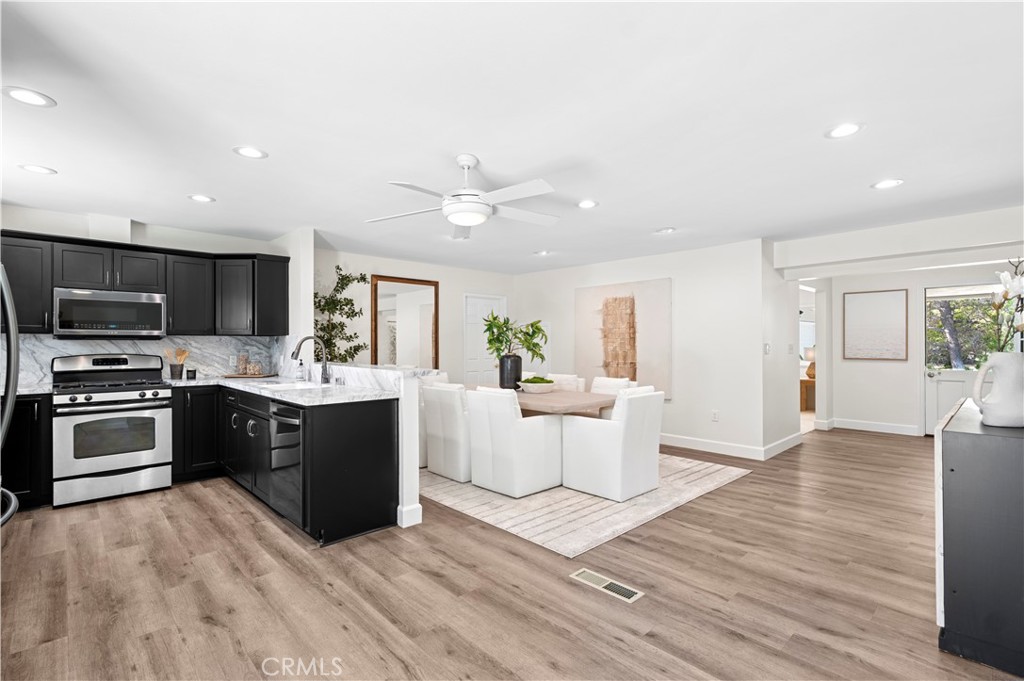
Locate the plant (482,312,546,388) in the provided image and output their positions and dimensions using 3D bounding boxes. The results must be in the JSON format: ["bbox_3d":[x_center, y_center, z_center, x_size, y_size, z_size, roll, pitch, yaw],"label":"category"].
[{"bbox_3d":[0.035,0.117,5.340,0.760,0.892,0.620,0,-1,0],"label":"plant"}]

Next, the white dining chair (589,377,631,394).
[{"bbox_3d":[0.931,0.870,4.963,0.636,0.895,0.593,1,-1,-43],"label":"white dining chair"}]

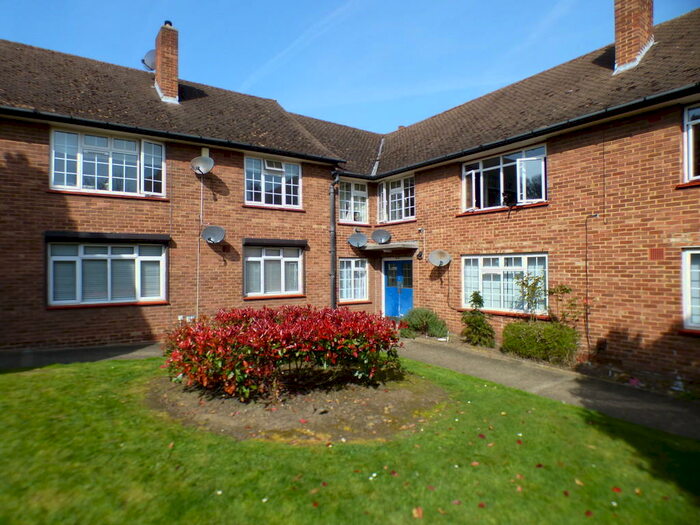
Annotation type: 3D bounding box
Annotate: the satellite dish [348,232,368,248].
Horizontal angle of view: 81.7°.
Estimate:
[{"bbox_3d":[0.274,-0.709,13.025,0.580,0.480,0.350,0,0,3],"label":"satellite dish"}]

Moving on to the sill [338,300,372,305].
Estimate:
[{"bbox_3d":[0.182,1.291,12.815,1.306,0.075,0.150,0,-1,-35],"label":"sill"}]

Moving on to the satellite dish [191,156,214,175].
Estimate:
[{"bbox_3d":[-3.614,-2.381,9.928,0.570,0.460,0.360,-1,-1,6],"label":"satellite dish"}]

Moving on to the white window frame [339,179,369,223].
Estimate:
[{"bbox_3d":[0.145,-1.908,12.970,1.157,1.321,0.100,0,-1,-35],"label":"white window frame"}]

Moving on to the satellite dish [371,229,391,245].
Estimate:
[{"bbox_3d":[1.019,-0.841,13.087,0.580,0.480,0.350,0,0,3],"label":"satellite dish"}]

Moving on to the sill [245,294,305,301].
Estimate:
[{"bbox_3d":[-2.005,0.944,11.008,1.783,0.080,0.150,0,0,-33],"label":"sill"}]

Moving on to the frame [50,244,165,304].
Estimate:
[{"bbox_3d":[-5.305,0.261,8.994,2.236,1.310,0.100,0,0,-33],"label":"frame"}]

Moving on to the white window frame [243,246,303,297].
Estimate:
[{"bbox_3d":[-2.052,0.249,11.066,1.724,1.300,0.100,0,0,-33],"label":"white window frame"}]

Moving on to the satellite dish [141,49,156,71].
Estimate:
[{"bbox_3d":[-6.025,-6.209,12.400,0.660,0.640,0.450,-1,-1,6],"label":"satellite dish"}]

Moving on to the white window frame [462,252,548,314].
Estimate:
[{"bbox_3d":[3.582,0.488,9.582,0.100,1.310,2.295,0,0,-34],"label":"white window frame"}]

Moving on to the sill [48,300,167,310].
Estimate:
[{"bbox_3d":[-5.282,0.963,9.002,2.327,0.080,0.150,0,-1,-35],"label":"sill"}]

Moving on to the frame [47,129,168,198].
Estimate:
[{"bbox_3d":[-5.304,-2.172,9.005,2.206,1.290,0.100,0,0,-33],"label":"frame"}]

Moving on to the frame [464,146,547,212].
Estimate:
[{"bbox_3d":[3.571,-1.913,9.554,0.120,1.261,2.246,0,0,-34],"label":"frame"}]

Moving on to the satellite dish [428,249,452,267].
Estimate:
[{"bbox_3d":[2.393,-0.132,10.694,0.610,0.480,0.380,-1,-1,6],"label":"satellite dish"}]

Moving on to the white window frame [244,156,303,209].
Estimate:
[{"bbox_3d":[-2.113,-2.202,11.399,1.751,1.316,0.100,0,-1,-35],"label":"white window frame"}]

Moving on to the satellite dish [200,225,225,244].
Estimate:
[{"bbox_3d":[-3.336,-0.684,9.882,0.580,0.480,0.350,0,0,3],"label":"satellite dish"}]

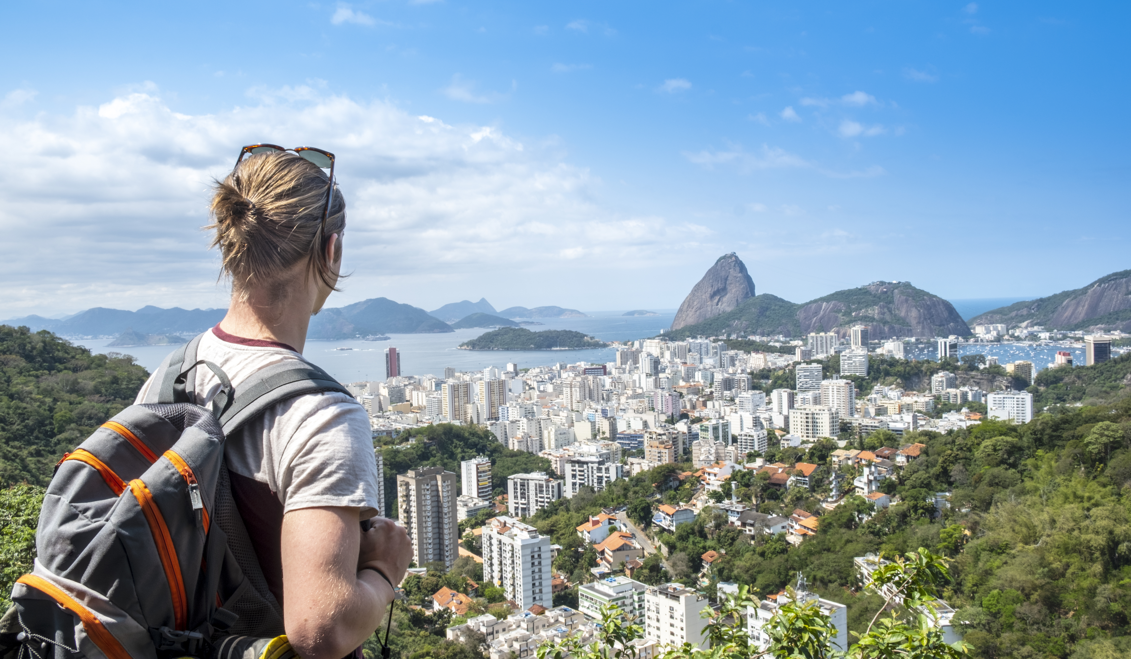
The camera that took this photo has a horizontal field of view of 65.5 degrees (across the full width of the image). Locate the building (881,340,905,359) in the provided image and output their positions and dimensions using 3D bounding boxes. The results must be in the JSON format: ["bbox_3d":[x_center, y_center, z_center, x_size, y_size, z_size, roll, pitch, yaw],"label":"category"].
[{"bbox_3d":[733.640,56.880,1960.760,37.000,55.900,22.000,-3,2,-38],"label":"building"}]

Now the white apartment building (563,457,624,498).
[{"bbox_3d":[22.050,110.750,650.440,41.530,31.500,12.500,-1,2,27],"label":"white apartment building"}]

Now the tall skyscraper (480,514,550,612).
[{"bbox_3d":[-21.380,100.230,381.150,13.400,32.000,38.100,-3,2,-30],"label":"tall skyscraper"}]

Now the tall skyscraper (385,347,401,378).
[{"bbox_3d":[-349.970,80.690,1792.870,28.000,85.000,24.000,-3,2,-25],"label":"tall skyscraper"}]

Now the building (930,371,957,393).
[{"bbox_3d":[540.390,77.990,1255.900,24.270,32.000,21.480,-3,2,-33],"label":"building"}]

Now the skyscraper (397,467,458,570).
[{"bbox_3d":[-77.780,106.970,499.850,25.680,56.500,20.970,-3,2,-39],"label":"skyscraper"}]

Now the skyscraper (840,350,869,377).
[{"bbox_3d":[434.160,50.900,1319.010,35.470,37.500,22.000,-1,2,31],"label":"skyscraper"}]

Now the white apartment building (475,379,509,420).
[{"bbox_3d":[-99.540,97.280,1227.100,33.500,57.500,25.000,-3,2,-25],"label":"white apartment building"}]

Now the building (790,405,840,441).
[{"bbox_3d":[207.690,77.030,733.810,36.090,25.800,16.660,0,2,44],"label":"building"}]

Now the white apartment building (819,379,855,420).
[{"bbox_3d":[340.150,86.450,1095.190,33.000,47.900,25.000,-1,2,35],"label":"white apartment building"}]

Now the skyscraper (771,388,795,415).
[{"bbox_3d":[259.610,91.090,1045.890,20.000,40.500,18.500,-1,2,38],"label":"skyscraper"}]

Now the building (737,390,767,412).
[{"bbox_3d":[248.840,97.540,1167.860,30.900,30.000,19.950,-3,2,-40],"label":"building"}]

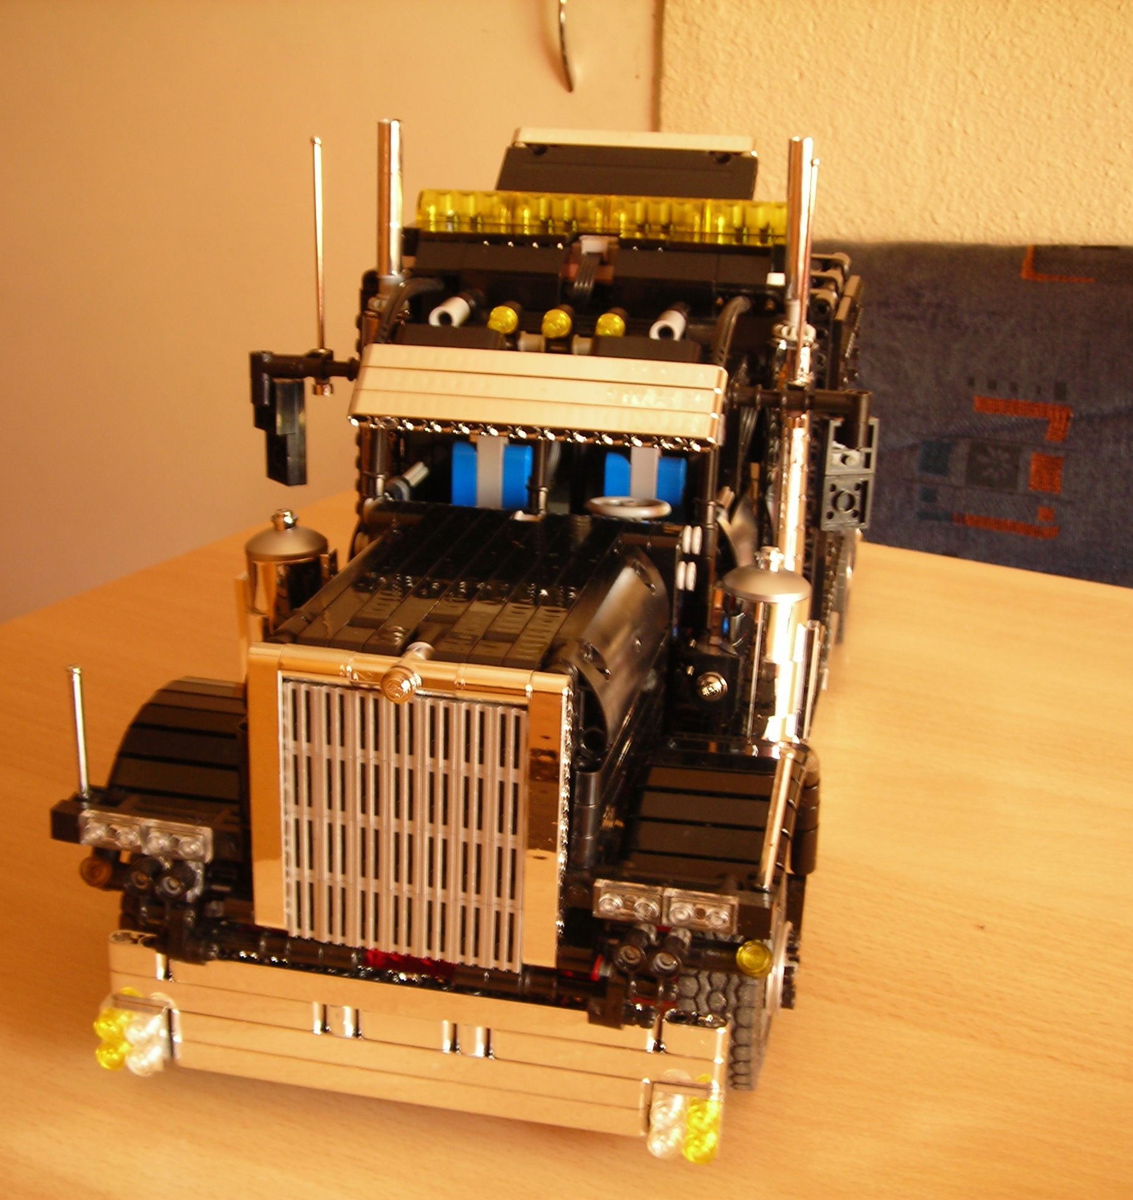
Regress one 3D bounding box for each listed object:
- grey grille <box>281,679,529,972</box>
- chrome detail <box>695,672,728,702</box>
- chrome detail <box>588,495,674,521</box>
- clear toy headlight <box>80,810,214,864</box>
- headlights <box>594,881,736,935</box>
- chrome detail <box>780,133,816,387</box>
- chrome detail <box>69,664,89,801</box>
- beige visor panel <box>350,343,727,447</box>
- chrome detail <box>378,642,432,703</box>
[{"bbox_3d":[-0.036,0.050,0.397,0.056,0.064,0.004,6,19,12],"label":"grey grille"},{"bbox_3d":[0.038,0.023,0.460,0.008,0.008,0.006,6,19,12],"label":"chrome detail"},{"bbox_3d":[0.018,-0.027,0.514,0.025,0.005,0.025,2,19,-1],"label":"chrome detail"},{"bbox_3d":[-0.100,0.056,0.416,0.032,0.008,0.005,6,19,12],"label":"clear toy headlight"},{"bbox_3d":[0.022,0.069,0.390,0.032,0.008,0.006,4,19,12],"label":"headlights"},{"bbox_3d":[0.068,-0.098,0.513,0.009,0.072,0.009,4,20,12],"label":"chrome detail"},{"bbox_3d":[-0.115,0.032,0.414,0.004,0.035,0.004,6,19,12],"label":"chrome detail"},{"bbox_3d":[-0.008,-0.056,0.483,0.104,0.008,0.024,6,62,10],"label":"beige visor panel"},{"bbox_3d":[-0.035,0.016,0.386,0.008,0.008,0.017,6,19,12],"label":"chrome detail"}]

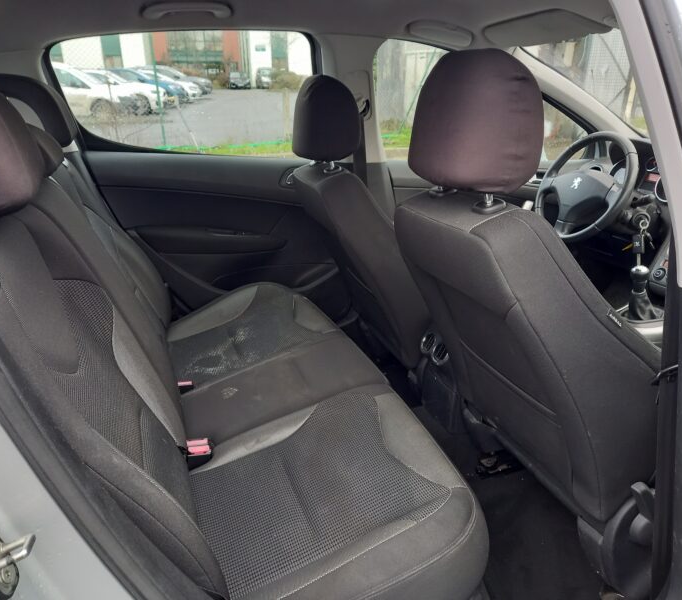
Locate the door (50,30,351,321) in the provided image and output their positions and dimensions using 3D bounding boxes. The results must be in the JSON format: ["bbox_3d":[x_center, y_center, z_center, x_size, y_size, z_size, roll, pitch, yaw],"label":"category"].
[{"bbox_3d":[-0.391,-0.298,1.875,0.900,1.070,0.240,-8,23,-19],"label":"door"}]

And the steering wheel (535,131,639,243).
[{"bbox_3d":[0.794,-0.359,1.878,0.100,0.385,0.385,18,13,-26],"label":"steering wheel"}]

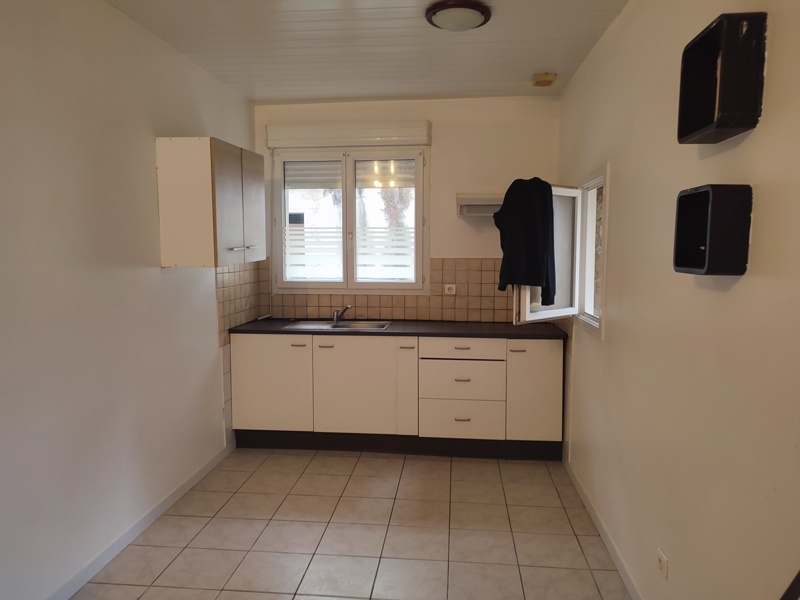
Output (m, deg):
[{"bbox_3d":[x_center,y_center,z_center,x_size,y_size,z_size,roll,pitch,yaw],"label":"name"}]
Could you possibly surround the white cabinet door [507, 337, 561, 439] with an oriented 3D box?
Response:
[{"bbox_3d":[0.924,0.619,3.808,0.377,0.704,0.020,1,4,6],"label":"white cabinet door"}]

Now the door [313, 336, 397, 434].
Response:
[{"bbox_3d":[-0.314,0.597,3.894,0.597,0.695,0.020,1,4,7],"label":"door"}]

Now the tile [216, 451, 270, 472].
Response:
[{"bbox_3d":[-1.079,1.122,3.804,0.302,0.010,0.315,1,4,6],"label":"tile"}]

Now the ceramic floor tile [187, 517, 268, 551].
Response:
[{"bbox_3d":[-0.863,1.192,2.826,0.315,0.010,0.315,1,4,6],"label":"ceramic floor tile"}]

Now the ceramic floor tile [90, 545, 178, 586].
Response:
[{"bbox_3d":[-1.209,1.222,2.566,0.292,0.010,0.311,1,5,6],"label":"ceramic floor tile"}]

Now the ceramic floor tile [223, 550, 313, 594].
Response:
[{"bbox_3d":[-0.591,1.249,2.542,0.322,0.010,0.322,1,4,6],"label":"ceramic floor tile"}]

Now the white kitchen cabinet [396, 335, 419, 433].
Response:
[{"bbox_3d":[0.078,0.579,4.138,0.152,0.695,0.550,1,5,6],"label":"white kitchen cabinet"}]

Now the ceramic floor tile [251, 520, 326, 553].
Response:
[{"bbox_3d":[-0.570,1.235,2.896,0.326,0.010,0.326,1,5,6],"label":"ceramic floor tile"}]

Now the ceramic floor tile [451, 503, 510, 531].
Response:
[{"bbox_3d":[0.433,1.187,3.035,0.316,0.010,0.311,1,5,6],"label":"ceramic floor tile"}]

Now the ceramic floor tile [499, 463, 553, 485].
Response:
[{"bbox_3d":[0.814,1.139,3.617,0.315,0.010,0.315,1,4,6],"label":"ceramic floor tile"}]

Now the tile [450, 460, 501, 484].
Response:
[{"bbox_3d":[0.497,1.136,3.648,0.315,0.010,0.315,1,4,6],"label":"tile"}]

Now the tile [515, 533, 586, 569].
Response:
[{"bbox_3d":[0.744,1.249,2.767,0.326,0.010,0.326,1,5,6],"label":"tile"}]

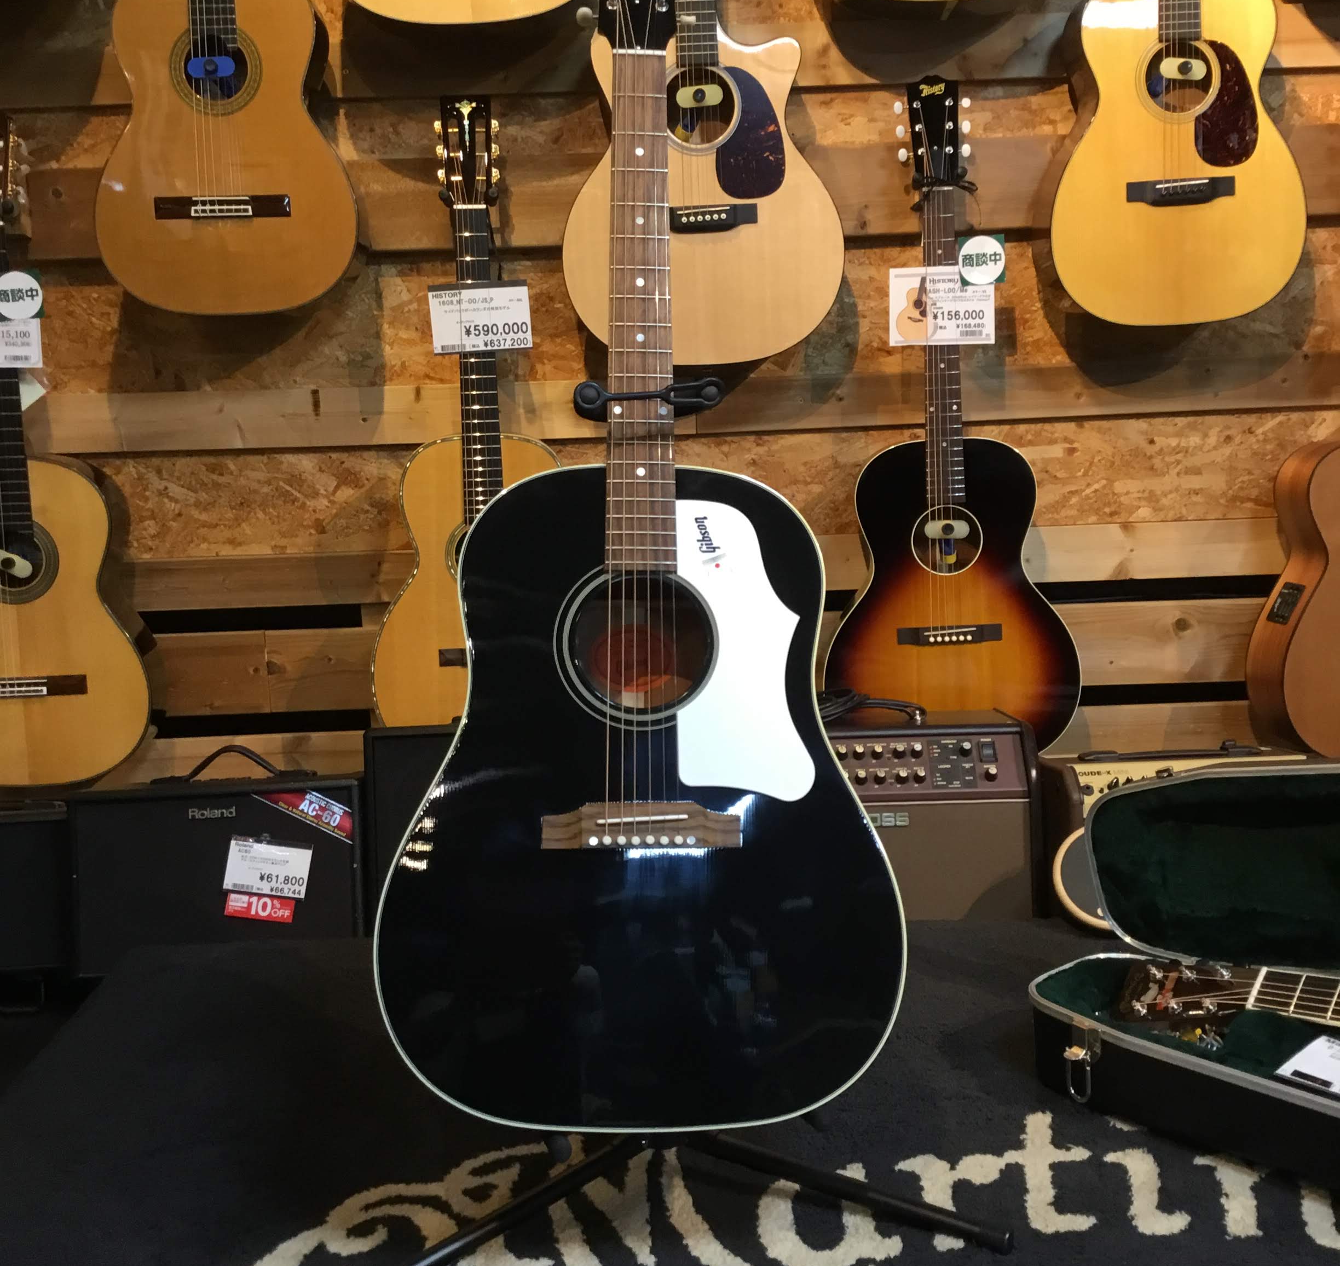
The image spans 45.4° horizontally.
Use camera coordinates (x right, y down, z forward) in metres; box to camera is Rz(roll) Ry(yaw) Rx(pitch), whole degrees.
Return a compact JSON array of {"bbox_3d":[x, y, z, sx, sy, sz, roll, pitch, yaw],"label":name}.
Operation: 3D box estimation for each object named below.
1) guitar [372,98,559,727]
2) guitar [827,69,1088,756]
[{"bbox_3d":[-0.272,-0.281,2.356,0.360,0.970,0.122,-2,10,0],"label":"guitar"},{"bbox_3d":[0.398,-0.298,2.361,0.377,0.998,0.125,-3,9,1],"label":"guitar"}]

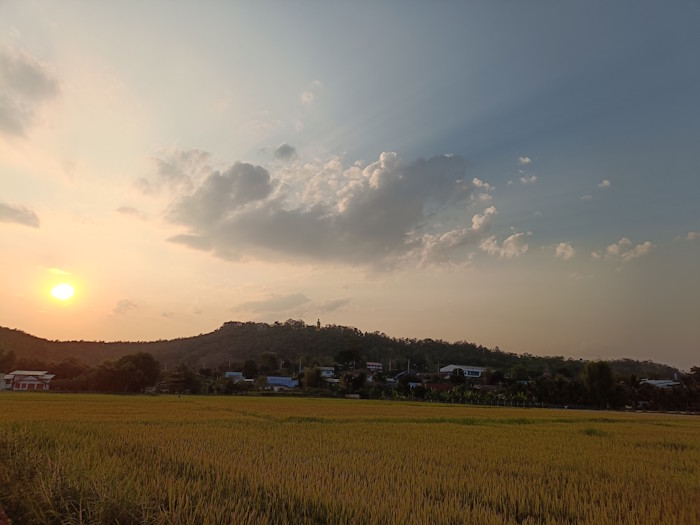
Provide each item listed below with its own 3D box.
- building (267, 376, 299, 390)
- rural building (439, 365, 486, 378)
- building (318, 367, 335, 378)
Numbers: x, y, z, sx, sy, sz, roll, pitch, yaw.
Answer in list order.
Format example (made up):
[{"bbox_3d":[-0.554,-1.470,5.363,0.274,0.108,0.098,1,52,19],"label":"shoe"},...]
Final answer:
[{"bbox_3d":[-24.320,44.090,183.210,10.970,4.850,7.500,3,-15,-5],"label":"building"},{"bbox_3d":[48.930,47.500,219.660,18.540,5.340,10.000,-1,-15,12],"label":"rural building"},{"bbox_3d":[-10.370,47.920,219.590,6.420,4.880,6.500,0,-15,5],"label":"building"}]

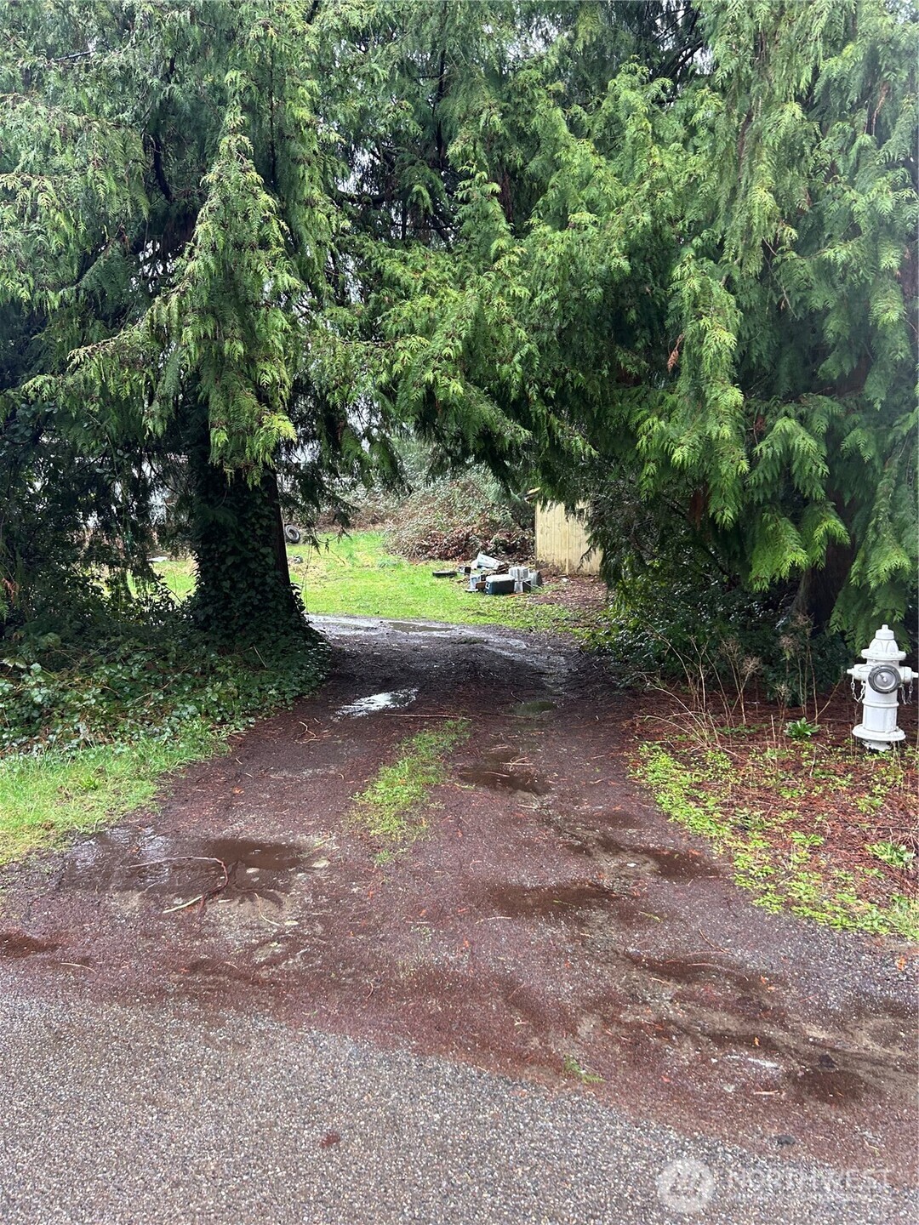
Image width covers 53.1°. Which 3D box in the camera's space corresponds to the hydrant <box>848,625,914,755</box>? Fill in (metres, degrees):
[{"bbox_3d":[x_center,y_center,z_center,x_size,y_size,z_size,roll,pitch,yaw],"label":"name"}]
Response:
[{"bbox_3d":[2.673,0.480,5.821,0.410,0.785,0.390,2,6,18],"label":"hydrant"}]

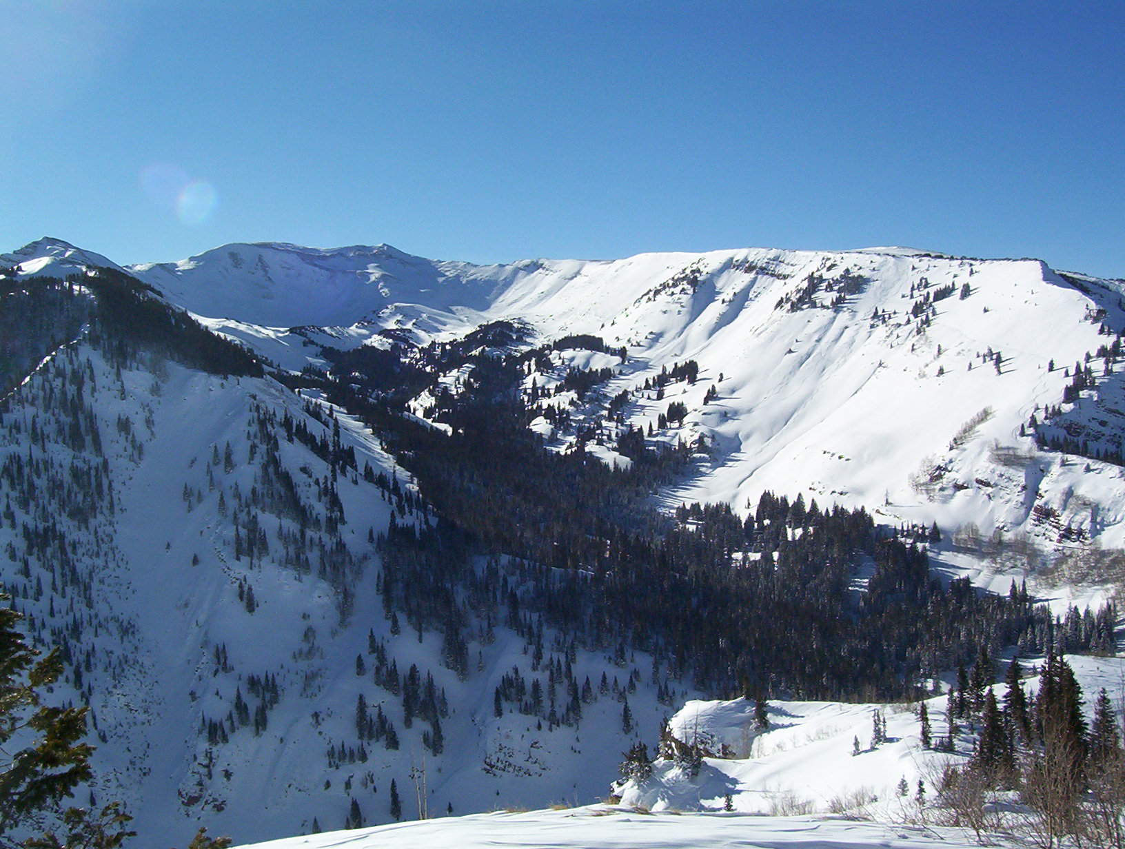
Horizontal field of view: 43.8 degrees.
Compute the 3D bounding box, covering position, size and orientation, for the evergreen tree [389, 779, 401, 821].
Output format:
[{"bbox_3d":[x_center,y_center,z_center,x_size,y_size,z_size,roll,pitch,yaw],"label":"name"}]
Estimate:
[{"bbox_3d":[-71.518,160.839,600.000,4.400,17.500,4.400,-3,2,0],"label":"evergreen tree"}]

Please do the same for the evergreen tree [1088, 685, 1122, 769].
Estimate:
[{"bbox_3d":[60.094,33.668,155.000,3.600,9.300,3.600,-3,2,0],"label":"evergreen tree"}]

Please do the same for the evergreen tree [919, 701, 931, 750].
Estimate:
[{"bbox_3d":[47.875,39.720,185.000,1.500,6.300,1.500,-3,2,0],"label":"evergreen tree"}]

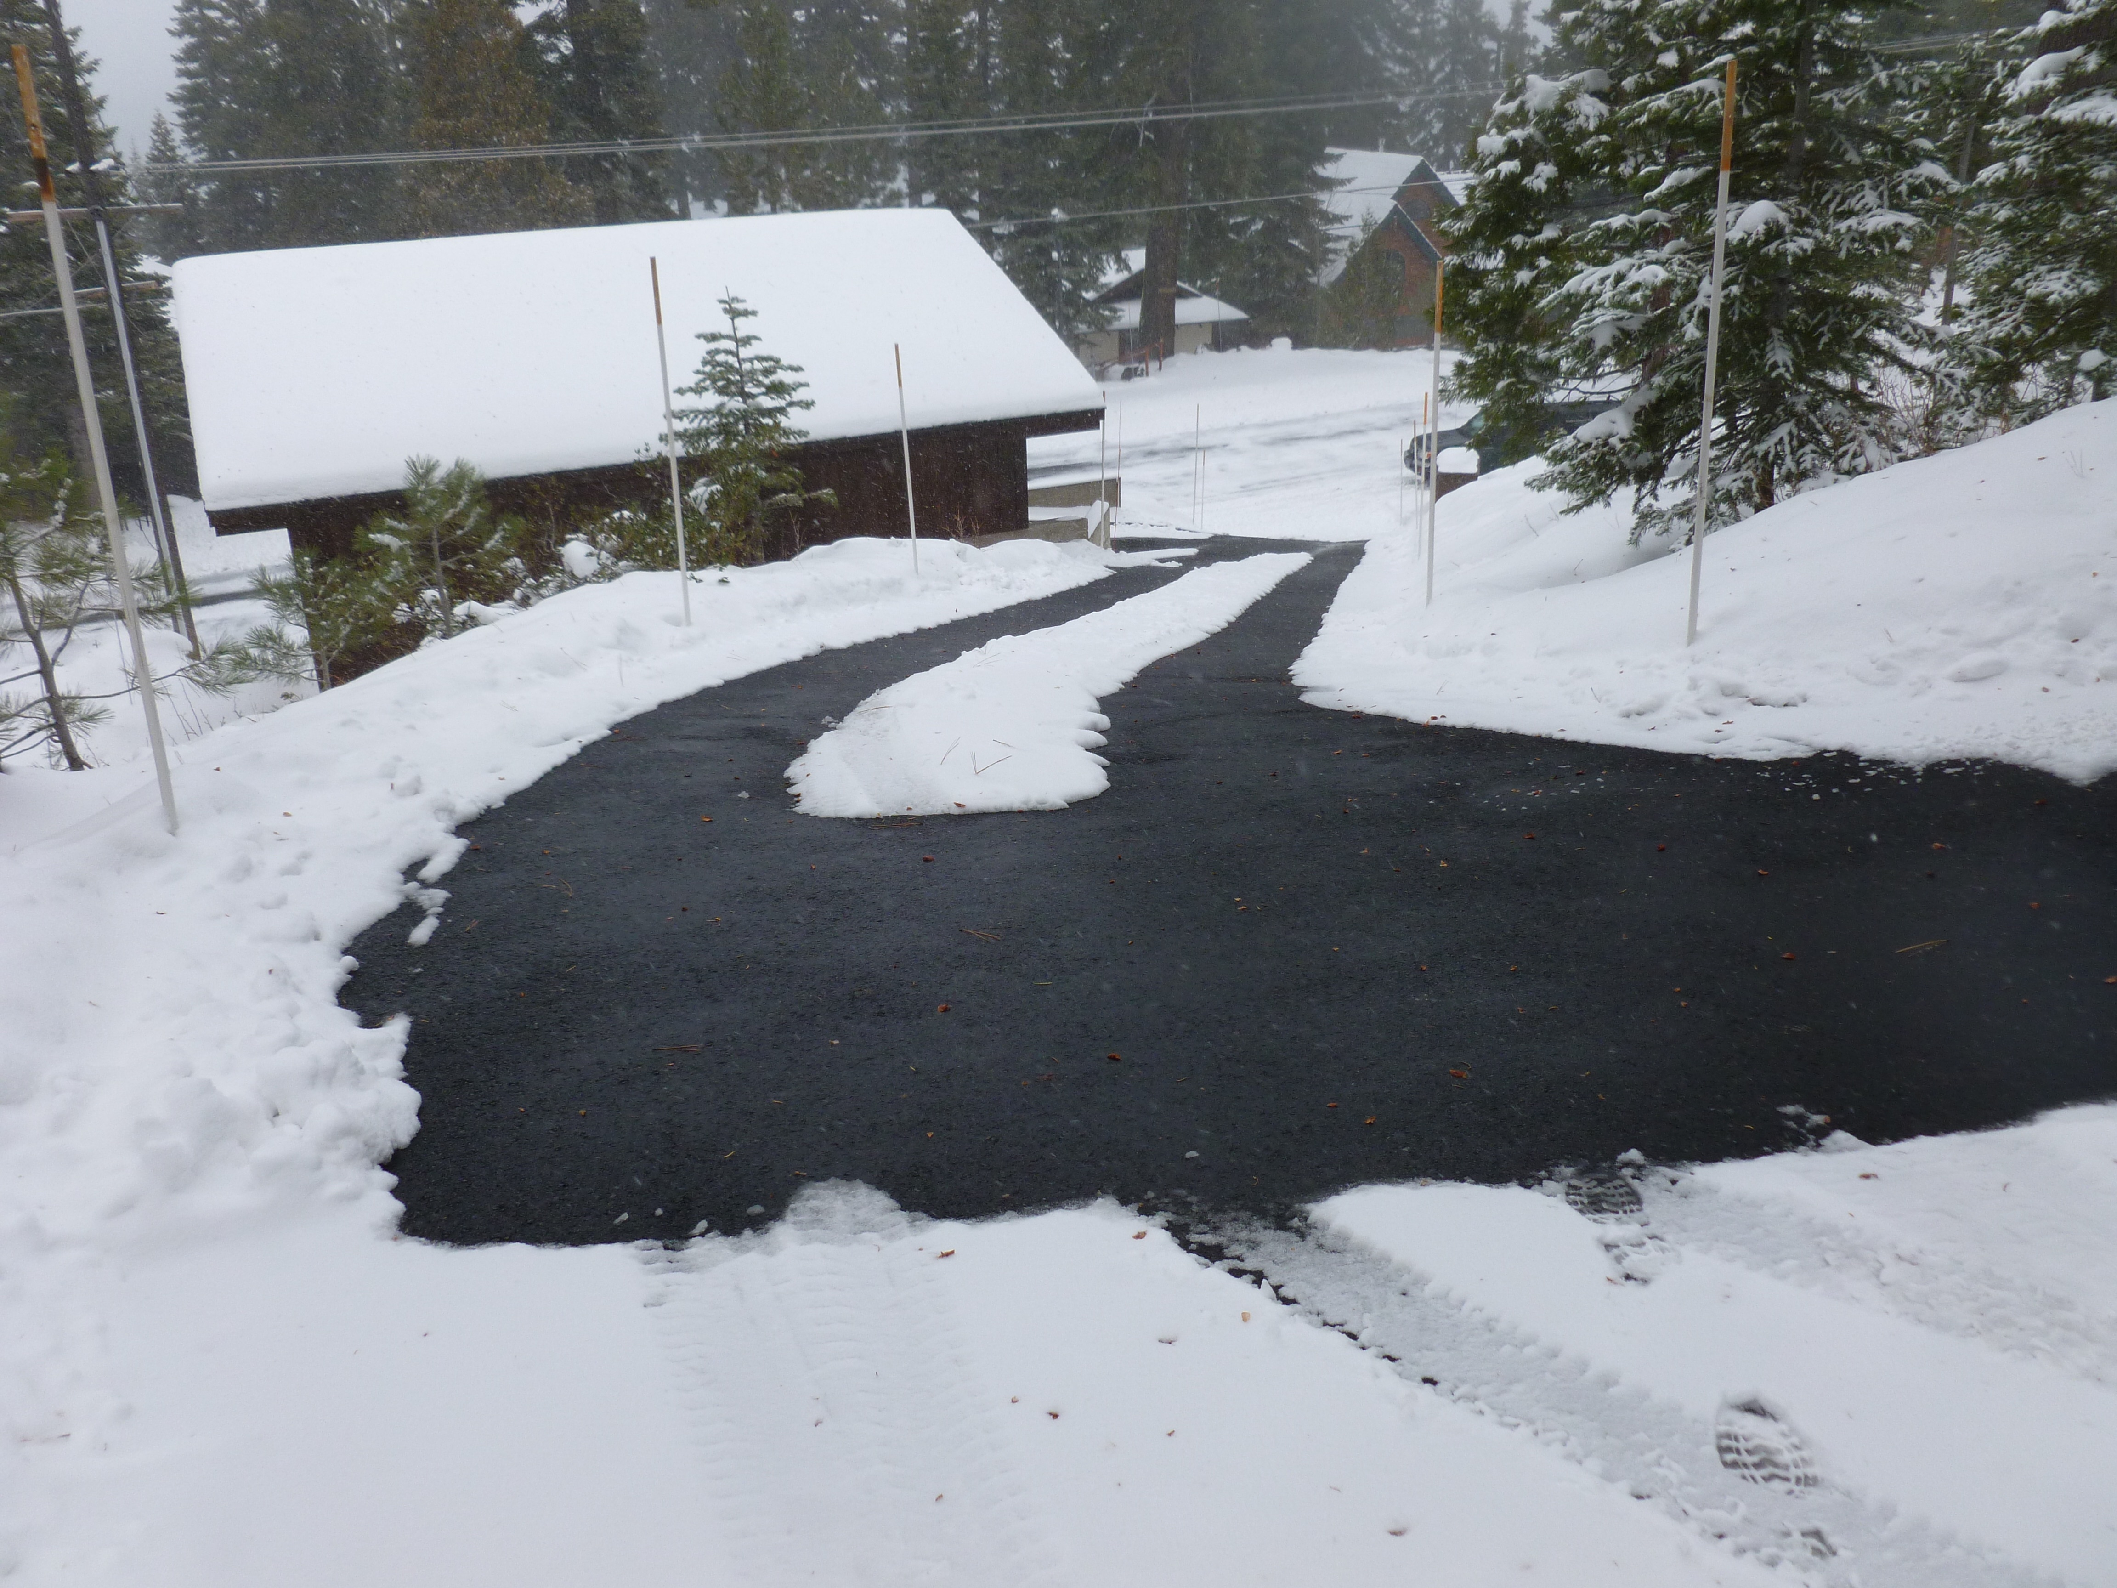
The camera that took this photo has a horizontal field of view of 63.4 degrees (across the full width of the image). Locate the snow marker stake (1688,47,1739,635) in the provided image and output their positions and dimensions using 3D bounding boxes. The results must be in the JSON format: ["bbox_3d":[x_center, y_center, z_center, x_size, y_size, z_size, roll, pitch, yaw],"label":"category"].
[{"bbox_3d":[2.402,-1.559,6.313,0.040,2.100,0.040,4,22,20],"label":"snow marker stake"}]

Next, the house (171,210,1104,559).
[{"bbox_3d":[-6.072,-5.252,23.666,10.297,4.746,9.490,-11,22,-22],"label":"house"}]

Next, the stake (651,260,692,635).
[{"bbox_3d":[-2.227,-1.992,9.871,0.040,2.100,0.040,-5,21,-12],"label":"stake"}]

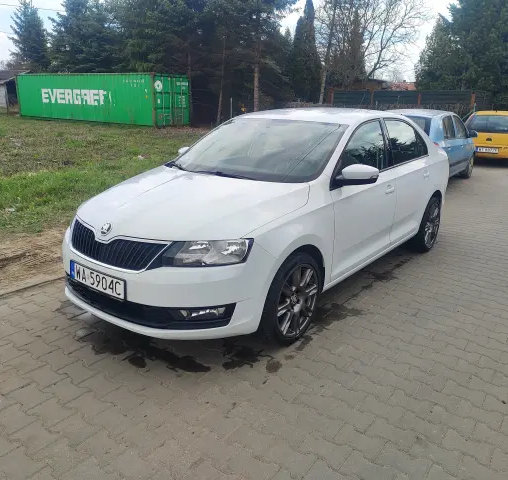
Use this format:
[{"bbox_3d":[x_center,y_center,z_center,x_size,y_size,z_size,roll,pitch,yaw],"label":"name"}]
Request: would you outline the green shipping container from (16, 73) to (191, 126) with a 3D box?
[{"bbox_3d":[-9.058,-8.082,25.528,12.190,2.590,2.440,13,20,33],"label":"green shipping container"}]

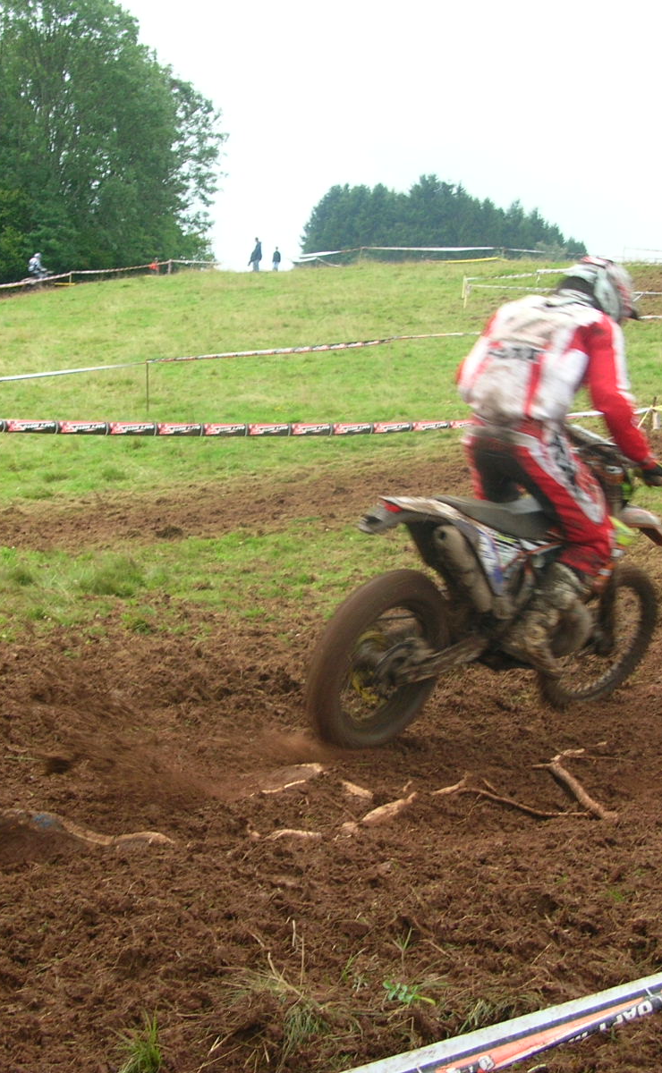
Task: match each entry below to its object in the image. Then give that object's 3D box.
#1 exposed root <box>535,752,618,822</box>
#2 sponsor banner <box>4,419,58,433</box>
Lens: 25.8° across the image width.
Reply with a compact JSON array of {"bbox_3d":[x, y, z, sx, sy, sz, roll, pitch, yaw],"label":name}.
[{"bbox_3d":[0.800,0.790,4.640,0.200,0.080,0.640,0,7,-6],"label":"exposed root"},{"bbox_3d":[-2.027,-0.740,9.788,0.380,0.090,0.012,-1,6,-34],"label":"sponsor banner"}]

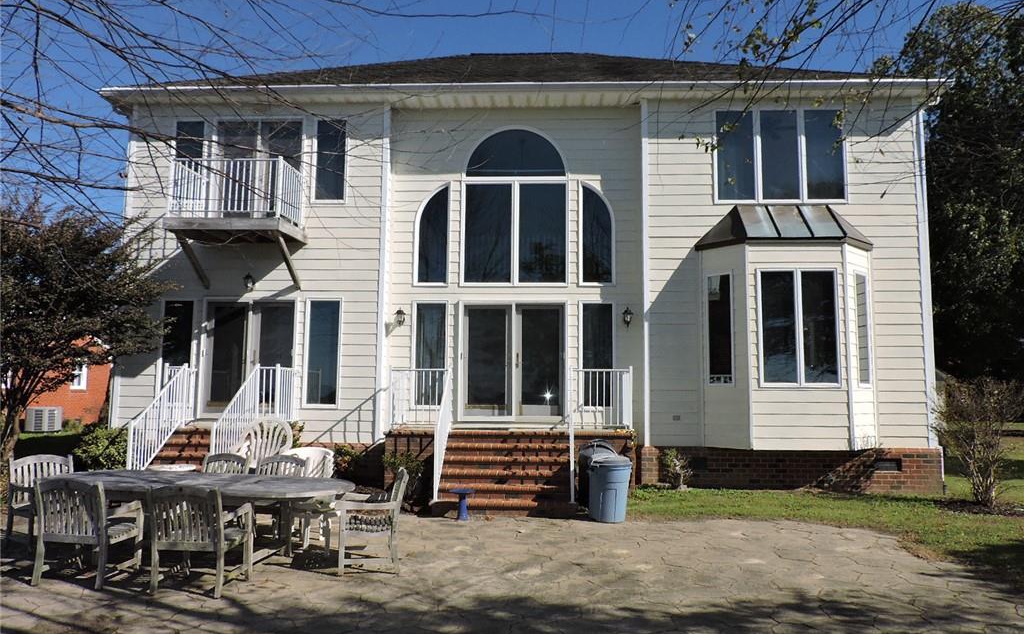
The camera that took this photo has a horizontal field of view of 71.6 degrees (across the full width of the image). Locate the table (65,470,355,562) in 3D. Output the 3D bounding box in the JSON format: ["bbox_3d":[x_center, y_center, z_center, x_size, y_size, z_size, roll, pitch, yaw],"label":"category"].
[{"bbox_3d":[-2.799,1.897,6.545,3.100,0.740,1.180,-2,-7,21],"label":"table"}]

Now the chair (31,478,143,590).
[{"bbox_3d":[-3.485,1.712,5.861,0.620,0.890,0.650,0,-6,5],"label":"chair"}]

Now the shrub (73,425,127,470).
[{"bbox_3d":[-6.071,2.093,10.500,0.880,1.000,0.850,0,-6,0],"label":"shrub"}]

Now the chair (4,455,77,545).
[{"bbox_3d":[-4.834,1.908,7.444,0.590,0.880,0.590,-3,-7,32],"label":"chair"}]

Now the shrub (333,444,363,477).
[{"bbox_3d":[-2.626,2.343,11.200,0.600,0.720,0.550,0,-6,0],"label":"shrub"}]

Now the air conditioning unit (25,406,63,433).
[{"bbox_3d":[-16.358,3.624,24.808,0.780,0.760,0.780,0,-6,3],"label":"air conditioning unit"}]

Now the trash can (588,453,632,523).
[{"bbox_3d":[1.260,2.166,9.099,0.520,0.820,0.540,-1,-6,10],"label":"trash can"}]

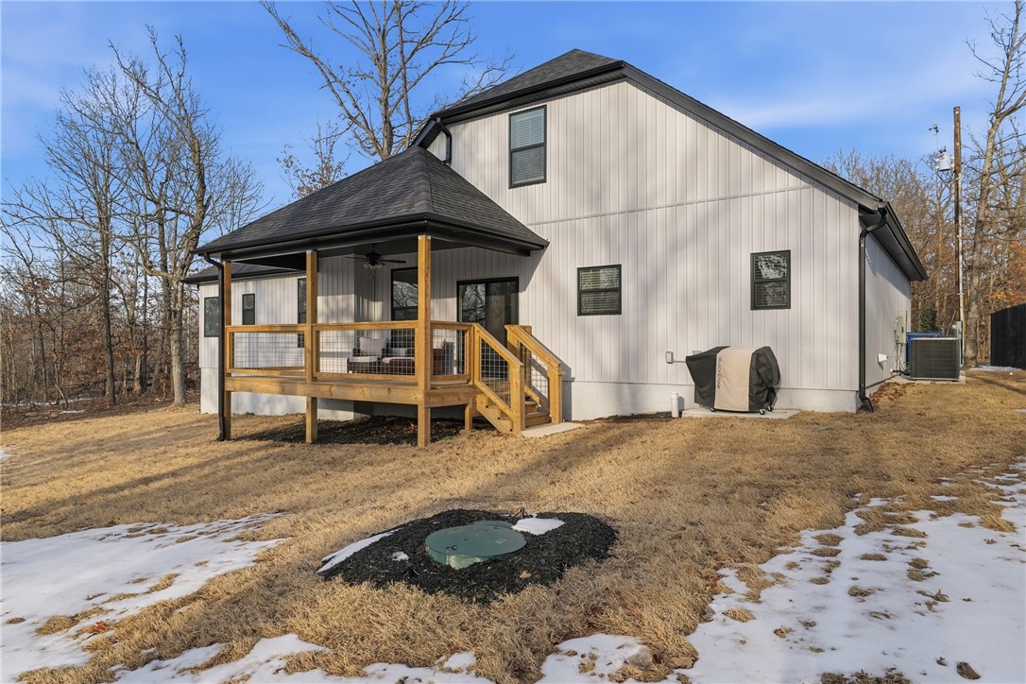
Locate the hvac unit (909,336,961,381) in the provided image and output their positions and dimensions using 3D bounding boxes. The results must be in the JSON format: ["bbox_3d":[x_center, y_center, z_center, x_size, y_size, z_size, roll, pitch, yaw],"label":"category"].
[{"bbox_3d":[8.600,0.353,13.331,0.808,0.848,0.808,0,-1,35],"label":"hvac unit"}]

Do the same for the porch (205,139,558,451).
[{"bbox_3d":[-2.749,-1.257,13.507,7.575,6.646,3.636,0,-1,35],"label":"porch"}]

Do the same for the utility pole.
[{"bbox_3d":[14.642,-3.486,21.500,0.320,8.500,0.320,0,-1,35],"label":"utility pole"}]

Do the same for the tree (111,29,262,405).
[{"bbox_3d":[-12.201,-4.679,24.500,5.700,14.100,5.700,0,-1,35],"label":"tree"}]

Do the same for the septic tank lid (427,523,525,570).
[{"bbox_3d":[-0.280,1.497,4.800,0.740,0.110,0.740,0,0,0],"label":"septic tank lid"}]

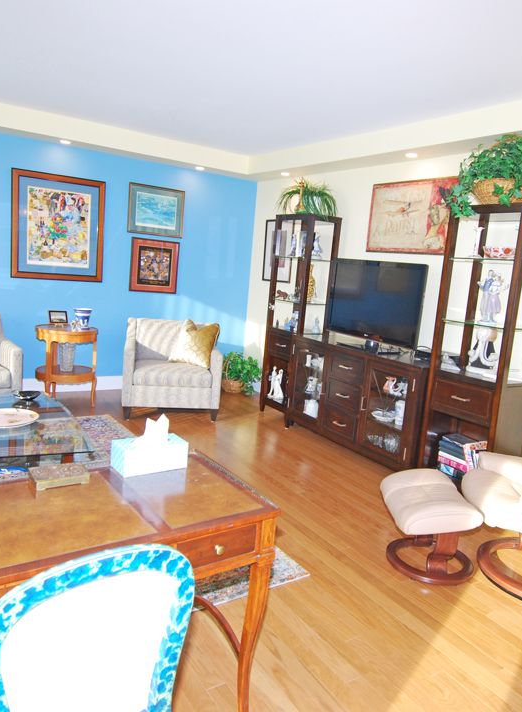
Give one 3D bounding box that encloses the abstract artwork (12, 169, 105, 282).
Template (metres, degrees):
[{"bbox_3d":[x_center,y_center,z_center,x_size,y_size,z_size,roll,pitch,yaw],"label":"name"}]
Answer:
[{"bbox_3d":[-1.893,-1.198,5.018,0.832,0.964,0.035,-2,11,-34],"label":"abstract artwork"}]

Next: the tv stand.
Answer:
[{"bbox_3d":[0.853,0.372,4.392,0.450,0.873,1.485,-2,11,-32],"label":"tv stand"}]

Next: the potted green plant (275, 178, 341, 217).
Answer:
[{"bbox_3d":[0.417,-1.458,4.934,0.440,0.390,0.520,-2,11,-34],"label":"potted green plant"}]

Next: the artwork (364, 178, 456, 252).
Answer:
[{"bbox_3d":[1.193,-1.107,4.273,0.030,0.570,0.910,-2,11,-32],"label":"artwork"}]

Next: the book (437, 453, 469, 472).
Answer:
[{"bbox_3d":[1.376,0.715,3.642,0.170,0.060,0.237,-2,11,-32],"label":"book"}]

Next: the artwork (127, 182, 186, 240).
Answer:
[{"bbox_3d":[-1.105,-1.540,5.675,0.615,0.500,0.030,-2,11,-32],"label":"artwork"}]

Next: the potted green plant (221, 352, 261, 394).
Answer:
[{"bbox_3d":[-0.254,0.189,6.123,0.460,0.500,0.480,4,9,-1],"label":"potted green plant"}]

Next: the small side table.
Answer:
[{"bbox_3d":[-1.859,0.108,5.074,0.555,0.750,0.555,-2,11,-32],"label":"small side table"}]

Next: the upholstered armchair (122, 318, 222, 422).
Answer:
[{"bbox_3d":[-0.863,0.112,5.164,0.865,0.840,0.830,3,10,-12],"label":"upholstered armchair"}]

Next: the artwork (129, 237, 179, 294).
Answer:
[{"bbox_3d":[-1.146,-0.969,5.772,0.540,0.560,0.030,-2,11,-32],"label":"artwork"}]

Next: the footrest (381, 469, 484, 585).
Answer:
[{"bbox_3d":[0.854,0.876,2.758,0.430,0.410,0.530,5,9,-1],"label":"footrest"}]

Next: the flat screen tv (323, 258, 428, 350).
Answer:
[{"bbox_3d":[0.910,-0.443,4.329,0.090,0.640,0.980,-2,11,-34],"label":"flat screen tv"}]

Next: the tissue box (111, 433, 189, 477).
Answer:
[{"bbox_3d":[-0.369,0.328,1.777,0.223,0.090,0.112,-1,11,-32],"label":"tissue box"}]

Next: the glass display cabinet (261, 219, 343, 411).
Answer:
[{"bbox_3d":[0.381,-0.337,5.189,0.365,1.935,0.540,-2,11,-32],"label":"glass display cabinet"}]

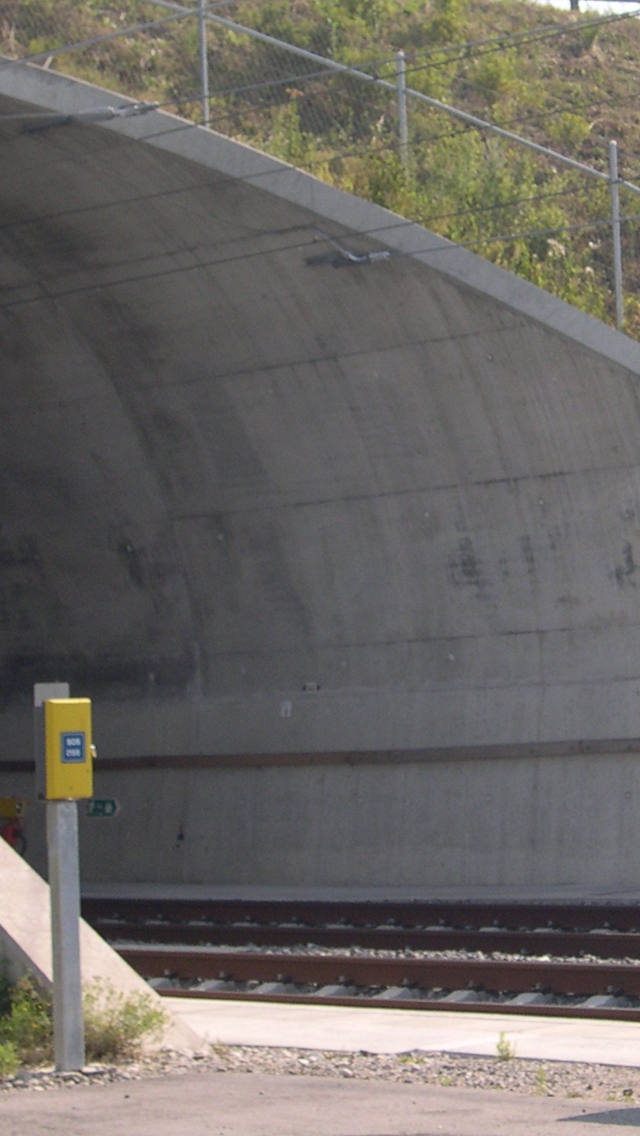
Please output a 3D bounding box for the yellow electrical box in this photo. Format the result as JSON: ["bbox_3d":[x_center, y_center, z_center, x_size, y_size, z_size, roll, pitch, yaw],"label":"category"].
[{"bbox_3d":[-1.125,0.812,11.150,0.188,0.450,0.108,0,-3,-29],"label":"yellow electrical box"}]

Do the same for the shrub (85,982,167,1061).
[{"bbox_3d":[-0.954,2.230,12.250,0.400,0.370,0.360,-2,-3,-6],"label":"shrub"}]

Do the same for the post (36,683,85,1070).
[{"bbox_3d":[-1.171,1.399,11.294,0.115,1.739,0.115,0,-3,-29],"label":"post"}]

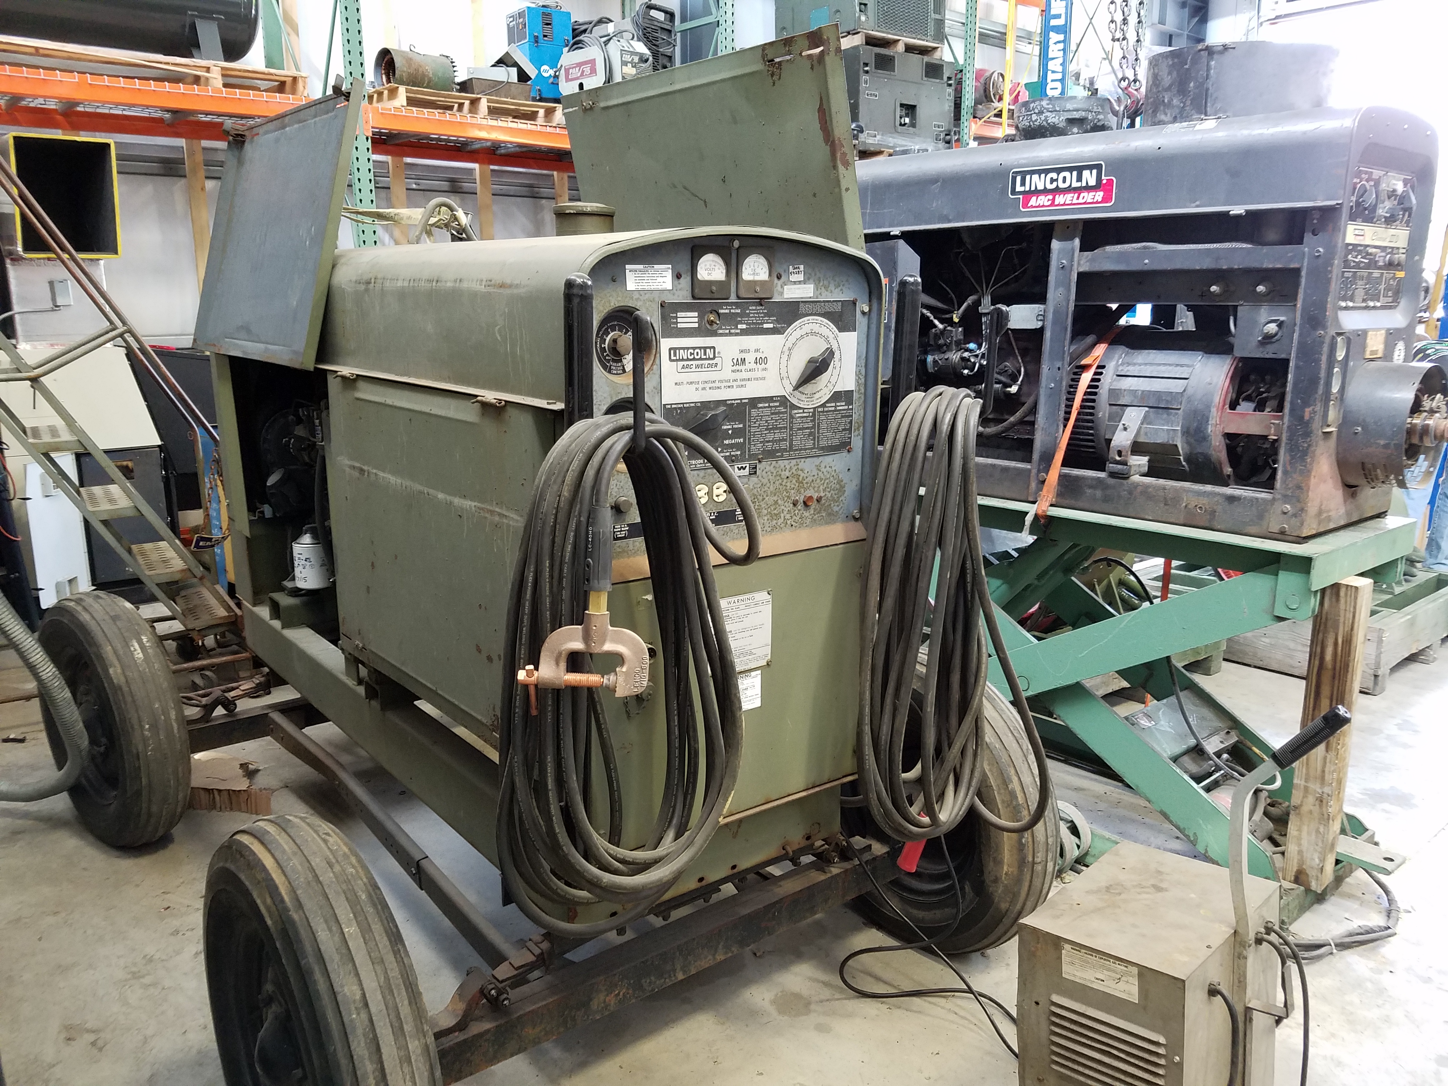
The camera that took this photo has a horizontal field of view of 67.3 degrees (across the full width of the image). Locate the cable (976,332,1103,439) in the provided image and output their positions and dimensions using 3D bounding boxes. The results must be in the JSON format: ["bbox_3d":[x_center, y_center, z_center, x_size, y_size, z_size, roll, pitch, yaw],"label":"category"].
[{"bbox_3d":[0.916,-0.456,3.162,0.100,0.350,0.370,-11,17,-41],"label":"cable"}]

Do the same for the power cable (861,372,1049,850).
[{"bbox_3d":[0.444,0.143,2.134,0.290,0.865,0.210,-9,16,-37],"label":"power cable"}]

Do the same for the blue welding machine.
[{"bbox_3d":[-1.113,-2.895,6.590,0.290,0.550,0.280,-8,16,-34],"label":"blue welding machine"}]

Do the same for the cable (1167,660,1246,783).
[{"bbox_3d":[1.331,0.494,2.999,0.080,0.310,0.240,-11,17,-41],"label":"cable"}]

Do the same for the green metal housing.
[{"bbox_3d":[-0.653,-0.137,2.830,0.690,1.225,2.190,-9,16,-37],"label":"green metal housing"}]

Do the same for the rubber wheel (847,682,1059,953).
[{"bbox_3d":[0.497,0.658,2.700,0.205,0.690,0.690,-8,16,-34],"label":"rubber wheel"}]

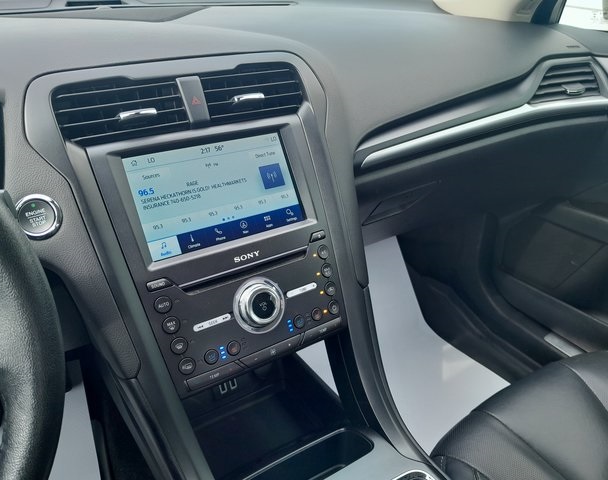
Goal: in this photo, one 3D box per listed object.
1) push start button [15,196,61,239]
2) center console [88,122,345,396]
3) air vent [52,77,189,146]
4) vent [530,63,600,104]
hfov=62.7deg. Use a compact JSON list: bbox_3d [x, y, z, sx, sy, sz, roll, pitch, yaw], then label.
[{"bbox_3d":[-0.240,-0.020,0.452,0.042,0.042,0.016,-4,-8,-6],"label":"push start button"},{"bbox_3d":[-0.066,0.003,0.514,0.234,0.247,0.040,-17,-2,-29],"label":"center console"},{"bbox_3d":[-0.181,-0.123,0.502,0.121,0.057,0.032,-17,-2,-29],"label":"air vent"},{"bbox_3d":[0.404,-0.246,0.792,0.152,0.060,0.033,-12,-1,-22],"label":"vent"}]

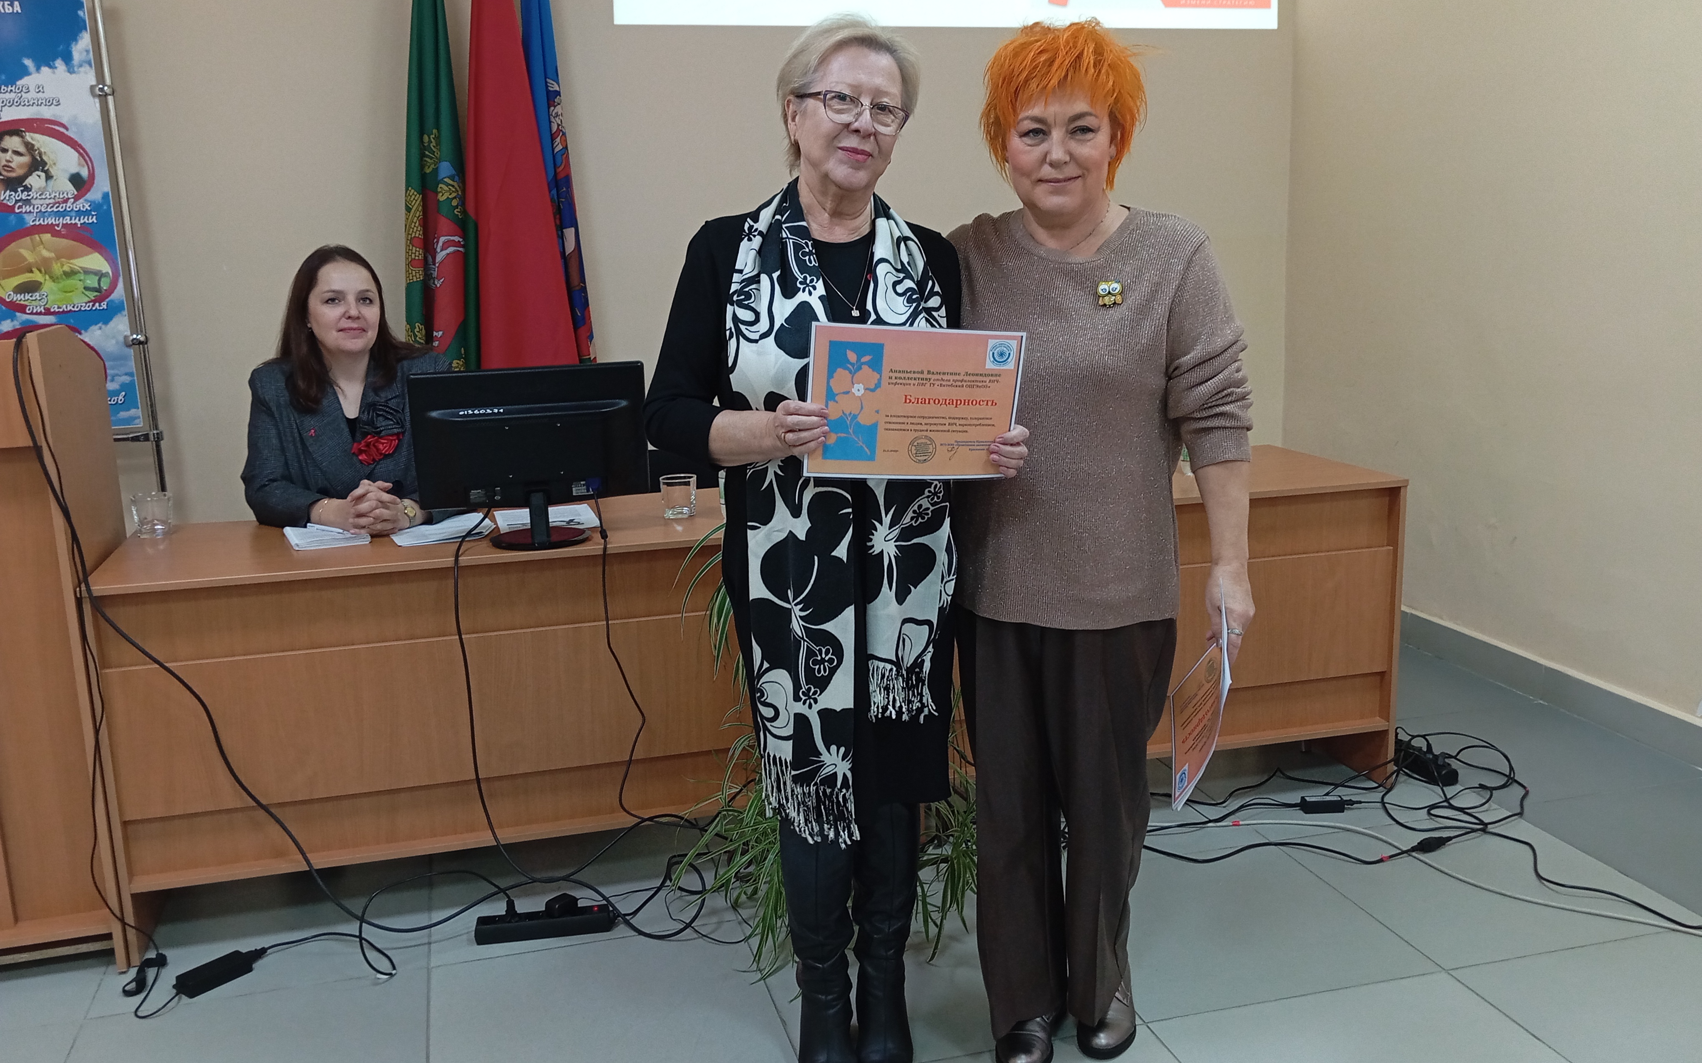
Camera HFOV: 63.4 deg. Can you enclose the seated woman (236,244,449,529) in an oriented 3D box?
[{"bbox_3d":[-1.124,0.041,3.202,0.520,1.360,0.700,-5,11,-18],"label":"seated woman"}]

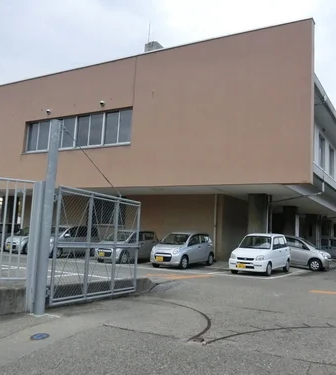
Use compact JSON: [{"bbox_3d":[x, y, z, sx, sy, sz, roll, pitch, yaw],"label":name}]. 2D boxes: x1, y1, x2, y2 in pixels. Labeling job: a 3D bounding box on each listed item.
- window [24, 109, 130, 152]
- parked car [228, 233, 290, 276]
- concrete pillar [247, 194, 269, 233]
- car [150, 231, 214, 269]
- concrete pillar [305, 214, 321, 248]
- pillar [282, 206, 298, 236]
[{"bbox_3d":[-4.902,-2.865,21.915,7.391,1.903,0.180,-1,-8,30],"label":"window"},{"bbox_3d":[3.682,2.593,16.612,1.475,1.555,3.395,-2,-8,32],"label":"parked car"},{"bbox_3d":[4.220,2.076,19.925,0.700,3.467,0.700,-1,-8,30],"label":"concrete pillar"},{"bbox_3d":[0.657,2.708,18.305,1.475,1.520,3.395,-2,-8,33],"label":"car"},{"bbox_3d":[10.657,3.733,30.985,0.700,3.467,0.700,-1,-8,30],"label":"concrete pillar"},{"bbox_3d":[7.531,2.873,25.611,0.840,3.382,0.840,-1,-8,30],"label":"pillar"}]

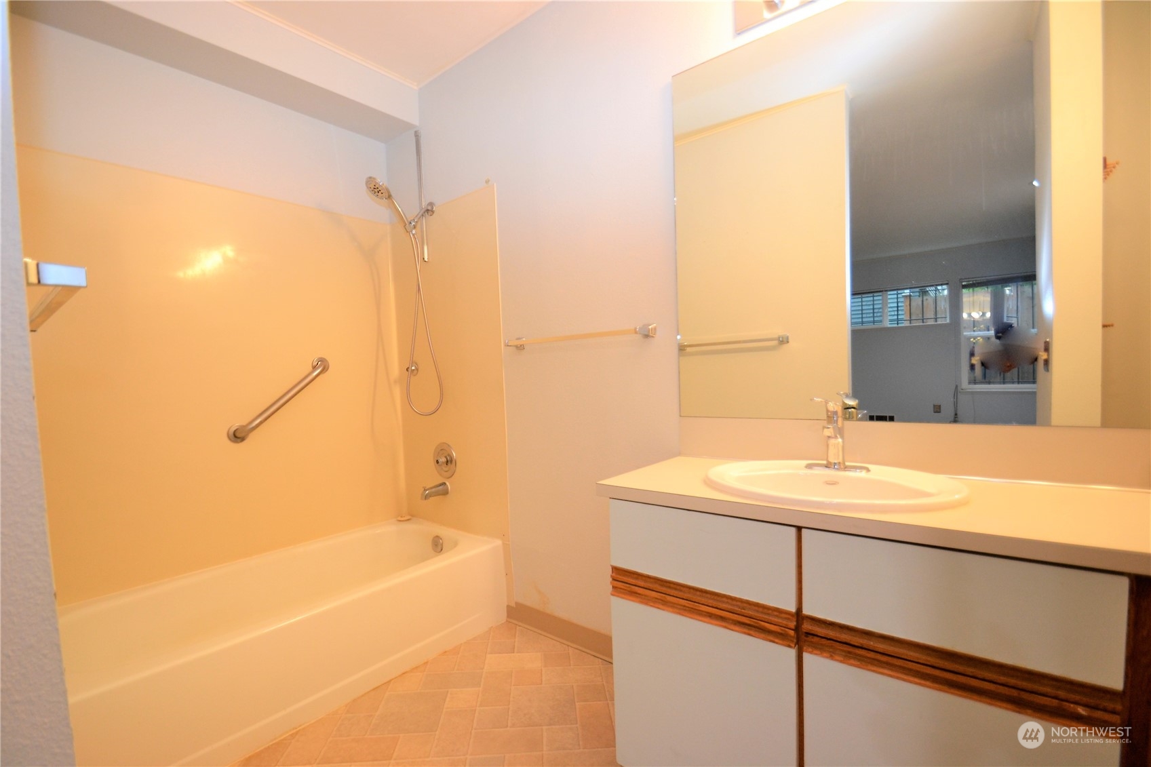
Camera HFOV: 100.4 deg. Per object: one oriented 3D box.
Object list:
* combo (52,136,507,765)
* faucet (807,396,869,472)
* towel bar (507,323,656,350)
[{"bbox_3d":[-1.111,0.084,1.804,0.804,2.016,1.450,-1,2,40],"label":"combo"},{"bbox_3d":[0.608,0.122,1.134,0.146,0.175,0.149,-1,2,40],"label":"faucet"},{"bbox_3d":[-0.013,-0.168,1.780,0.655,0.042,0.081,-1,2,40],"label":"towel bar"}]

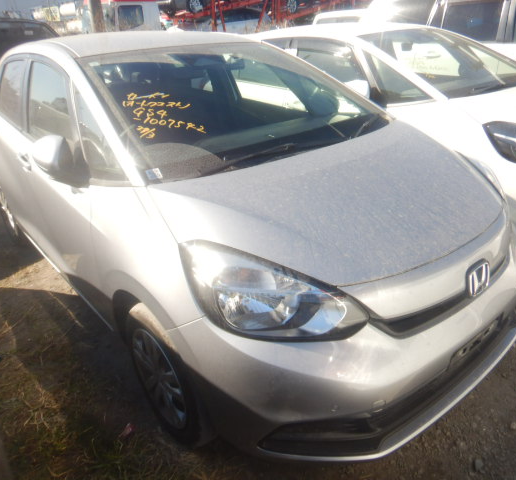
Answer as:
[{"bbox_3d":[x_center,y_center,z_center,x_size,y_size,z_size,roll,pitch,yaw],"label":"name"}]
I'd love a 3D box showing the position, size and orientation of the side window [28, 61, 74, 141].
[{"bbox_3d":[-0.965,-0.639,2.085,0.080,0.390,0.900,1,17,-41],"label":"side window"}]

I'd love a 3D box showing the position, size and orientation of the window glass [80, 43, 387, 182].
[{"bbox_3d":[-0.092,-0.704,2.091,1.370,0.250,1.010,-21,51,-34],"label":"window glass"}]

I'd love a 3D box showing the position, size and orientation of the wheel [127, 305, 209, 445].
[{"bbox_3d":[-0.319,0.497,1.752,0.190,0.600,0.600,-21,31,-34],"label":"wheel"}]

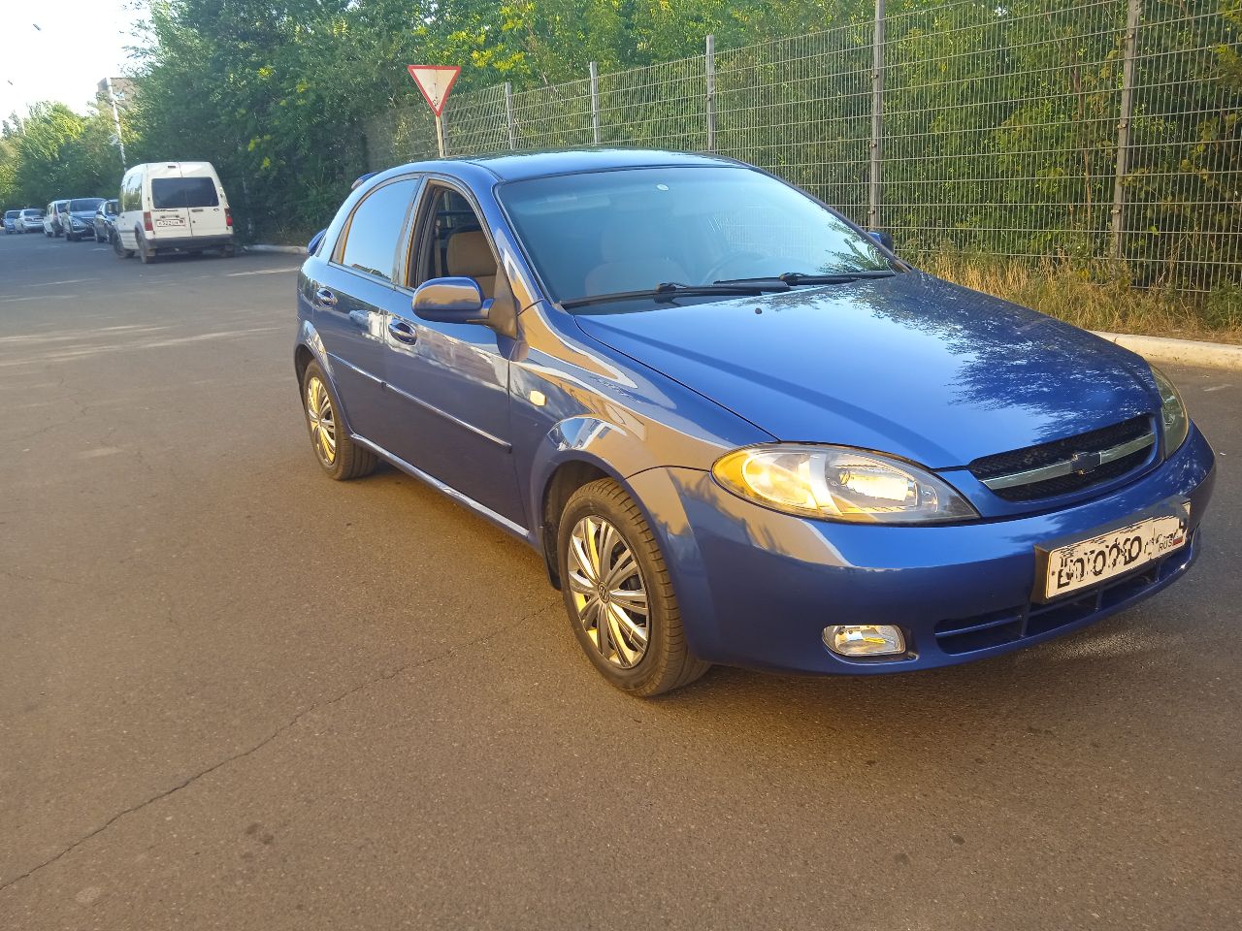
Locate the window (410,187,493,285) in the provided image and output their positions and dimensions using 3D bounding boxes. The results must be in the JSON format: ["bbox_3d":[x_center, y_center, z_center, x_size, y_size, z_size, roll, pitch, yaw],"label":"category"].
[{"bbox_3d":[-0.580,-0.797,3.455,0.050,0.420,0.820,19,2,-35],"label":"window"}]

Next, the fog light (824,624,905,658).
[{"bbox_3d":[0.510,0.360,2.161,0.195,0.072,0.070,-6,16,-13],"label":"fog light"}]

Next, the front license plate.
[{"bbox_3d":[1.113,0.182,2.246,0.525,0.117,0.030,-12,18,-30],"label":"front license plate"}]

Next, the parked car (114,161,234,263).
[{"bbox_3d":[-10.078,-5.598,22.300,1.790,1.970,4.500,-13,19,-33],"label":"parked car"}]

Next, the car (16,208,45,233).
[{"bbox_3d":[-36.229,-15.149,61.854,1.720,1.470,4.400,-13,19,-33],"label":"car"}]

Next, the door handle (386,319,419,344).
[{"bbox_3d":[-0.765,-0.474,3.521,0.050,0.078,0.240,-12,18,-30],"label":"door handle"}]

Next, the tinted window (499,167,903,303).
[{"bbox_3d":[0.252,-0.805,3.357,1.370,0.100,0.830,-12,48,-30],"label":"tinted window"}]

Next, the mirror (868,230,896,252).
[{"bbox_3d":[0.976,-0.808,3.857,0.220,0.155,0.130,-12,18,-30],"label":"mirror"}]

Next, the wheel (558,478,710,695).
[{"bbox_3d":[0.047,0.312,2.681,0.200,0.590,0.590,-12,18,-30],"label":"wheel"}]

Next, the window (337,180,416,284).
[{"bbox_3d":[-0.970,-0.962,4.062,0.050,0.410,0.720,19,2,-35],"label":"window"}]

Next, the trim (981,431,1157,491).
[{"bbox_3d":[1.062,-0.012,2.321,0.650,0.060,0.050,-12,18,-30],"label":"trim"}]

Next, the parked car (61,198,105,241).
[{"bbox_3d":[-21.348,-9.937,40.517,1.800,1.620,4.400,-13,19,-33],"label":"parked car"}]

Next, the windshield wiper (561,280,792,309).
[{"bbox_3d":[0.169,-0.498,2.946,0.690,0.055,0.085,-7,16,-16],"label":"windshield wiper"}]

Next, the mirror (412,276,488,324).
[{"bbox_3d":[-0.504,-0.491,2.967,0.210,0.140,0.135,-12,18,-30],"label":"mirror"}]

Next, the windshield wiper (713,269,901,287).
[{"bbox_3d":[0.621,-0.620,3.316,0.760,0.055,0.085,-9,17,-31],"label":"windshield wiper"}]

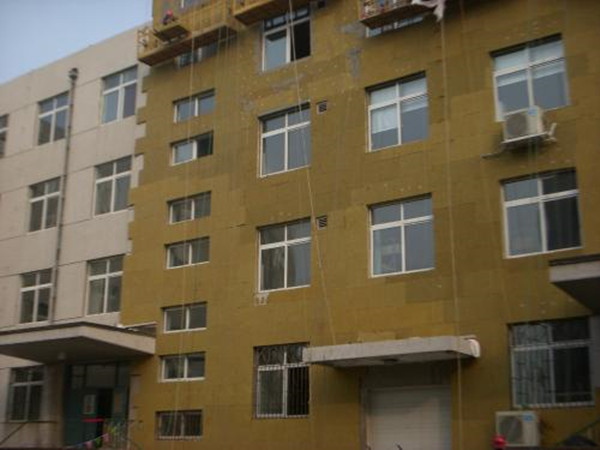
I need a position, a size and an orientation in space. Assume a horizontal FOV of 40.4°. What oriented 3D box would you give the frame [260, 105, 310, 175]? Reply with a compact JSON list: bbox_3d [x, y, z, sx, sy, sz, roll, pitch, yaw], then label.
[{"bbox_3d":[-0.382,-2.473,24.247,1.817,1.910,0.120,-11,-20,32],"label":"frame"}]

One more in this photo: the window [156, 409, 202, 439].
[{"bbox_3d":[-3.459,5.866,23.831,1.748,0.762,0.120,-11,-20,32],"label":"window"}]

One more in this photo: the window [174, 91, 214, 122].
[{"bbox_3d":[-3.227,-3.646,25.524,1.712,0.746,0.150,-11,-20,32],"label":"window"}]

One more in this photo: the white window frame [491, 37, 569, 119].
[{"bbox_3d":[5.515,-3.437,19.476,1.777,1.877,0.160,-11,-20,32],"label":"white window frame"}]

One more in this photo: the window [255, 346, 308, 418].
[{"bbox_3d":[-0.417,4.259,22.212,1.817,1.910,0.120,-11,-20,32],"label":"window"}]

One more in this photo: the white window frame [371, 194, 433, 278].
[{"bbox_3d":[2.663,0.326,21.277,1.817,1.910,0.120,-11,-20,32],"label":"white window frame"}]

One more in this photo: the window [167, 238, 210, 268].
[{"bbox_3d":[-3.433,0.919,25.327,1.748,0.762,0.120,-11,-20,32],"label":"window"}]

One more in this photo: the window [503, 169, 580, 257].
[{"bbox_3d":[5.718,-0.247,19.332,1.817,1.910,0.120,-11,-20,32],"label":"window"}]

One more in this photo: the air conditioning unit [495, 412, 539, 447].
[{"bbox_3d":[4.610,4.293,17.115,0.860,0.680,0.320,-11,-20,32],"label":"air conditioning unit"}]

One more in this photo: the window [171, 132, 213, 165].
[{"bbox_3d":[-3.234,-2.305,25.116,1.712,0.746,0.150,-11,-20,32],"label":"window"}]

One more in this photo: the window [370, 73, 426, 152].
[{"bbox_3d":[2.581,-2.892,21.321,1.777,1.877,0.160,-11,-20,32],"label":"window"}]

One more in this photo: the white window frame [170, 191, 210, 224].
[{"bbox_3d":[-3.426,-0.481,25.750,1.748,0.762,0.120,-11,-20,32],"label":"white window frame"}]

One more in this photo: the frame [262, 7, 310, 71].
[{"bbox_3d":[-0.365,-5.830,25.263,1.817,1.910,0.120,-11,-20,32],"label":"frame"}]

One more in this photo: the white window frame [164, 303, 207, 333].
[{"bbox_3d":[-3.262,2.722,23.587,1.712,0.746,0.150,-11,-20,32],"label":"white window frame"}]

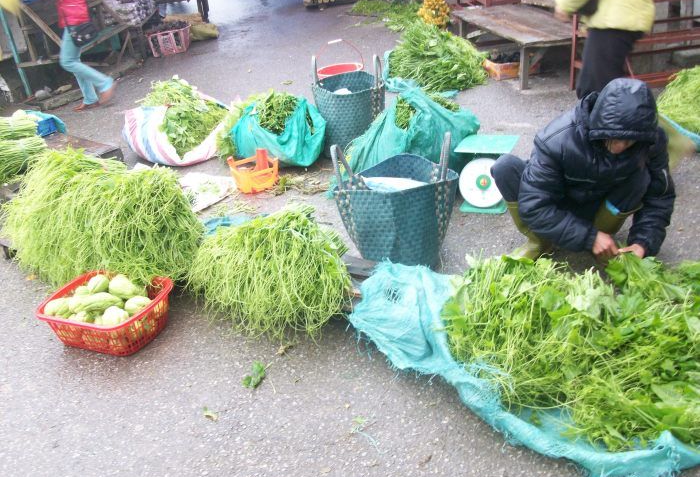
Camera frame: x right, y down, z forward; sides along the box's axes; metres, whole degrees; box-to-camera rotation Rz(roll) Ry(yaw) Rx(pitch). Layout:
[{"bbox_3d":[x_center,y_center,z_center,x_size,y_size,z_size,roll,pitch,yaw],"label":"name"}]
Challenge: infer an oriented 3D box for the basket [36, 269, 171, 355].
[{"bbox_3d":[-0.942,0.297,2.711,0.380,0.140,0.350,7,28,25],"label":"basket"}]

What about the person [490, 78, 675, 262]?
[{"bbox_3d":[0.939,-0.293,2.783,0.660,0.780,0.630,4,27,21],"label":"person"}]

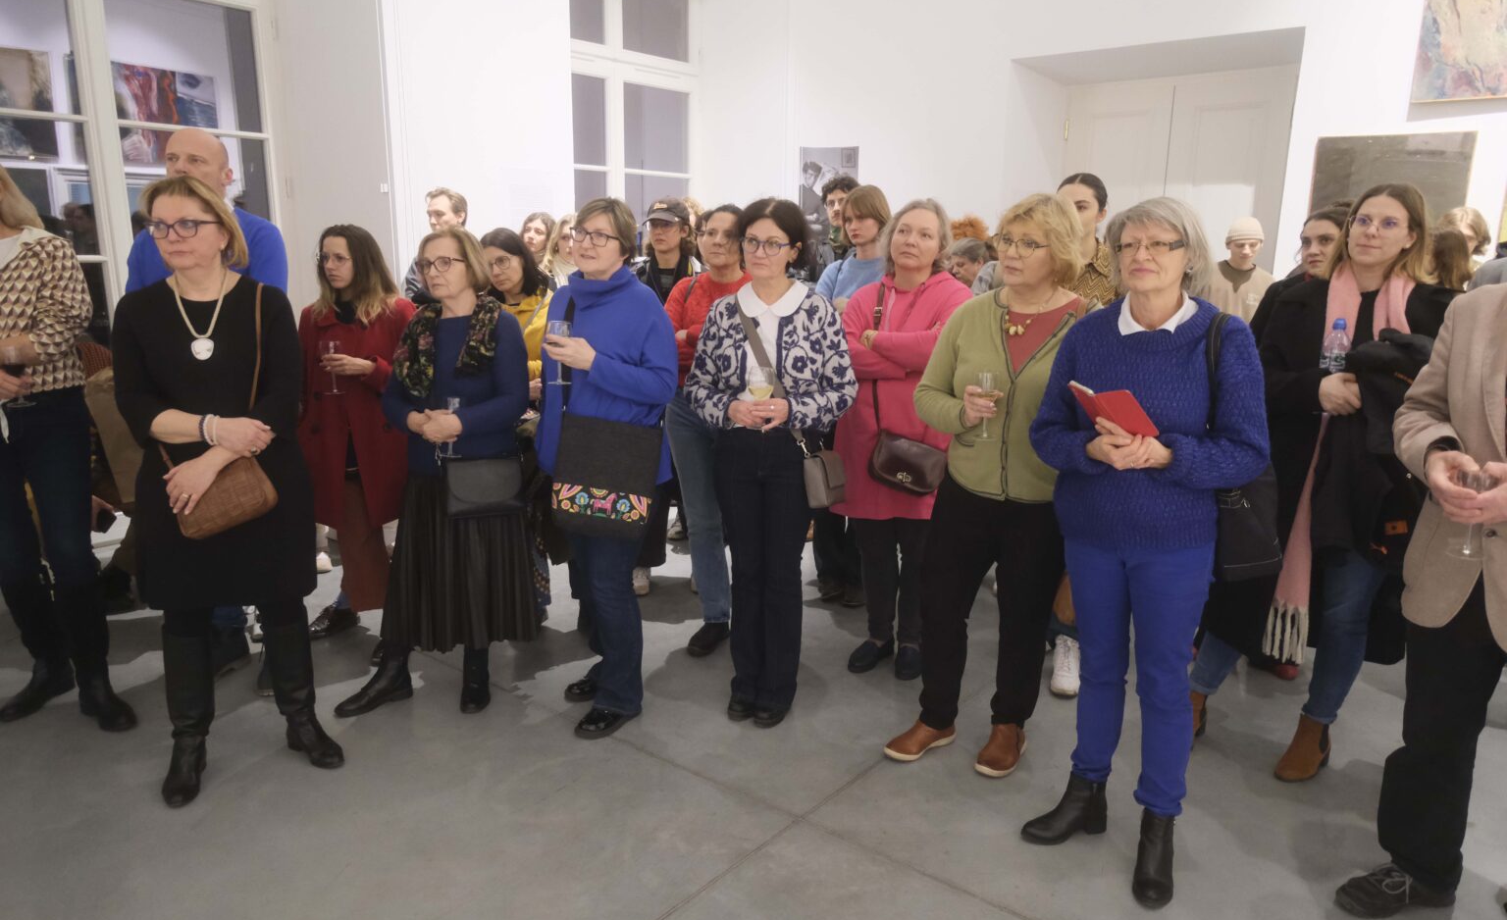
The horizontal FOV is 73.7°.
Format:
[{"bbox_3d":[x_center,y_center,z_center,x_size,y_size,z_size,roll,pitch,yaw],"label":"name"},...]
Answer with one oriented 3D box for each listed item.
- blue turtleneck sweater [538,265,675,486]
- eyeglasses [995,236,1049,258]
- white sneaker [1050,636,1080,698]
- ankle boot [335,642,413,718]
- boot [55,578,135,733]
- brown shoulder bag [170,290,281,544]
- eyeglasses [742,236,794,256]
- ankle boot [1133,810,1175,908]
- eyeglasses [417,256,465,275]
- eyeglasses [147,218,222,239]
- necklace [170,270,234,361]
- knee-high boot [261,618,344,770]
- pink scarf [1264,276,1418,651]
[{"bbox_3d":[-0.456,-0.277,3.102,0.470,0.636,0.340,9,15,31],"label":"blue turtleneck sweater"},{"bbox_3d":[0.763,-0.590,2.764,0.140,0.045,0.135,-15,30,-42],"label":"eyeglasses"},{"bbox_3d":[1.134,0.746,3.622,0.105,0.120,0.285,5,14,16],"label":"white sneaker"},{"bbox_3d":[-1.277,0.738,3.374,0.265,0.190,0.100,-7,16,-31],"label":"ankle boot"},{"bbox_3d":[-2.107,0.623,3.222,0.255,0.450,0.110,9,15,32],"label":"boot"},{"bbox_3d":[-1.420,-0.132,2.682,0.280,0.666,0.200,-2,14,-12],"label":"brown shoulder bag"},{"bbox_3d":[0.059,-0.645,3.022,0.135,0.045,0.140,14,19,28],"label":"eyeglasses"},{"bbox_3d":[1.009,0.979,2.525,0.100,0.165,0.260,5,14,19],"label":"ankle boot"},{"bbox_3d":[-0.944,-0.606,3.146,0.140,0.047,0.140,8,8,27],"label":"eyeglasses"},{"bbox_3d":[-1.485,-0.614,2.670,0.142,0.047,0.145,3,13,12],"label":"eyeglasses"},{"bbox_3d":[-1.463,-0.397,2.666,0.140,0.245,0.165,-5,14,-24],"label":"necklace"},{"bbox_3d":[-1.346,0.689,3.019,0.250,0.430,0.110,9,15,33],"label":"knee-high boot"},{"bbox_3d":[1.618,0.016,2.777,0.340,1.086,0.260,10,16,36],"label":"pink scarf"}]

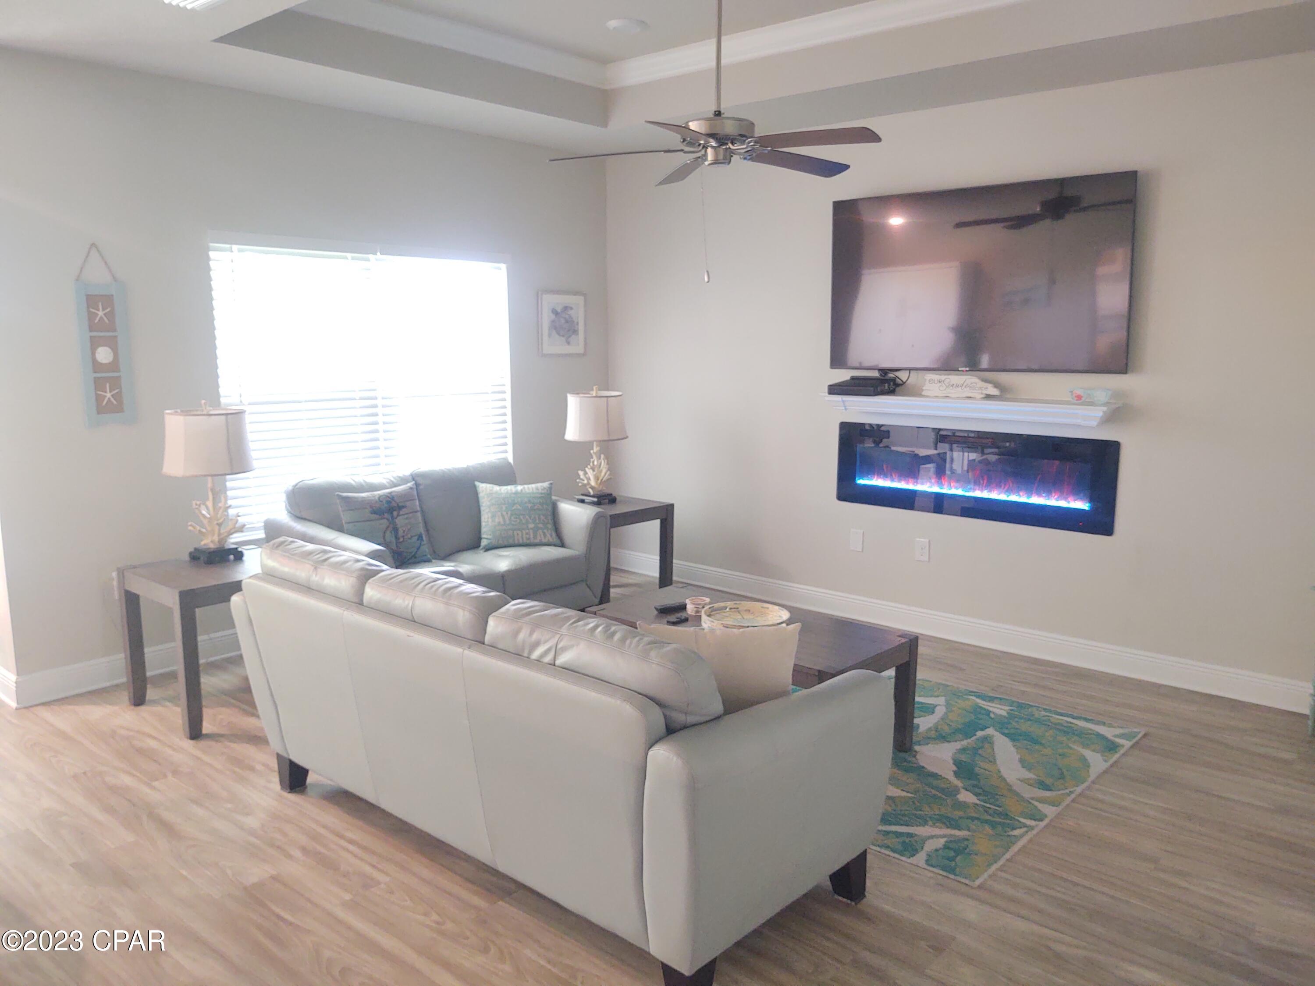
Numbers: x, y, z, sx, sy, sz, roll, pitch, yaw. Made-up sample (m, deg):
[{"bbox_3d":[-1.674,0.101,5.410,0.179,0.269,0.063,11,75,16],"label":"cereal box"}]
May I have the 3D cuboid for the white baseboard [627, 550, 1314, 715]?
[{"bbox_3d":[1.240,0.673,5.790,4.220,0.140,0.016,8,12,41],"label":"white baseboard"}]

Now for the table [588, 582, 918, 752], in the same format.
[{"bbox_3d":[0.352,0.753,4.182,1.218,0.461,0.602,8,12,41],"label":"table"}]

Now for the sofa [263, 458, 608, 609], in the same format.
[{"bbox_3d":[-1.134,0.335,5.456,0.930,0.890,1.590,8,12,41],"label":"sofa"}]

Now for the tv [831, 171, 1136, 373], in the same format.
[{"bbox_3d":[1.574,-1.067,5.165,1.570,0.903,0.065,8,12,41],"label":"tv"}]

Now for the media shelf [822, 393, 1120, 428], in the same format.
[{"bbox_3d":[1.534,-0.428,5.239,1.535,0.100,0.190,8,12,41],"label":"media shelf"}]

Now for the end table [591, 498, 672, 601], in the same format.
[{"bbox_3d":[-0.329,0.369,6.180,0.600,0.610,0.617,8,12,41],"label":"end table"}]

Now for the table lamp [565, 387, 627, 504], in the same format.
[{"bbox_3d":[-0.377,-0.294,6.196,0.380,0.697,0.390,0,9,0],"label":"table lamp"}]

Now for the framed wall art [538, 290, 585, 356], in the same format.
[{"bbox_3d":[-0.614,-1.082,6.596,0.030,0.402,0.402,8,12,41],"label":"framed wall art"}]

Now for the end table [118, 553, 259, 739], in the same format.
[{"bbox_3d":[-1.899,0.619,4.500,0.600,0.610,0.620,8,12,41],"label":"end table"}]

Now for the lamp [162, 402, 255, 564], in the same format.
[{"bbox_3d":[-1.965,-0.048,4.516,0.390,0.704,0.400,8,12,41],"label":"lamp"}]

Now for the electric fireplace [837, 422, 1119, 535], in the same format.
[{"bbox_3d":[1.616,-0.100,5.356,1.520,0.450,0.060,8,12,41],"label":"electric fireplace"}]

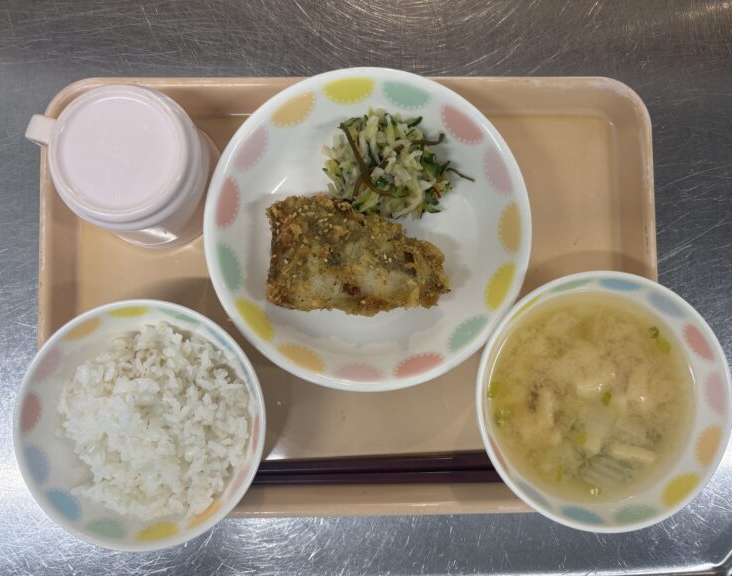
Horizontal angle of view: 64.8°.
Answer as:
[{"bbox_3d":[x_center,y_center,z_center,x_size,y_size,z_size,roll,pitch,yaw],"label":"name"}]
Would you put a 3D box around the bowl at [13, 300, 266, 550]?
[{"bbox_3d":[-0.115,0.071,0.323,0.128,0.058,0.128,0,87,-1],"label":"bowl"}]

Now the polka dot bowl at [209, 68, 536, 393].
[{"bbox_3d":[0.001,-0.033,0.339,0.181,0.040,0.181,0,87,-1],"label":"polka dot bowl"}]

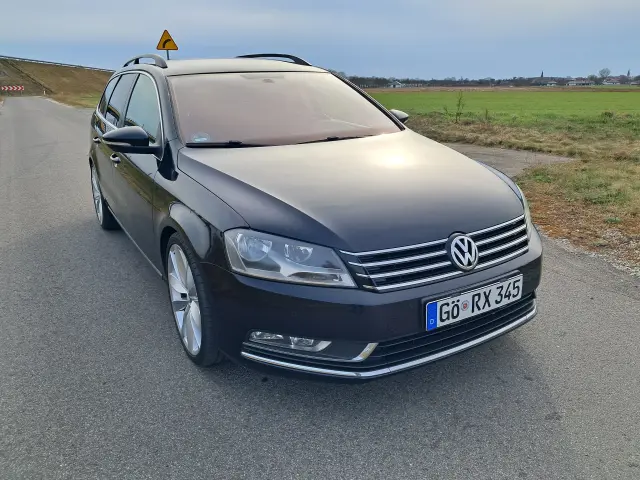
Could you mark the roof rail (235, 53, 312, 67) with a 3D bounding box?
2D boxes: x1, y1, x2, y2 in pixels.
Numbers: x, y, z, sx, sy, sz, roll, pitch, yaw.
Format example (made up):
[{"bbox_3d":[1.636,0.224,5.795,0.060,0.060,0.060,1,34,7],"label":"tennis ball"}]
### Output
[{"bbox_3d":[-0.547,-1.570,4.414,0.060,0.100,1.880,-11,20,-29],"label":"roof rail"}]

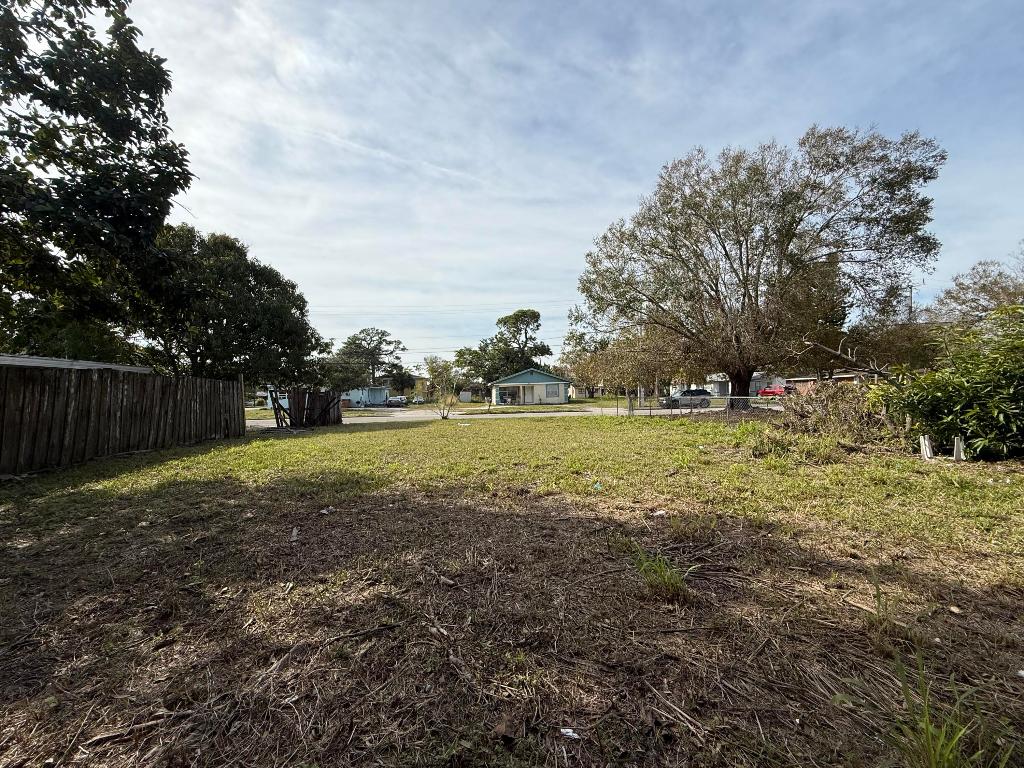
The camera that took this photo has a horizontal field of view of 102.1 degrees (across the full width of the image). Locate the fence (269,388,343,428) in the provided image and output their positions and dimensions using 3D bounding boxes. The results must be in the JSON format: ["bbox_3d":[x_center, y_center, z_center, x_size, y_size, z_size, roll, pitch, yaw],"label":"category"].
[{"bbox_3d":[-10.472,1.217,21.000,3.650,1.900,0.500,-1,-1,-3],"label":"fence"}]

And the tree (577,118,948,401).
[{"bbox_3d":[14.639,-6.637,26.300,18.800,16.200,17.500,-1,-1,0],"label":"tree"}]

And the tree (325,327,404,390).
[{"bbox_3d":[-21.934,-2.695,62.000,12.000,12.000,11.000,-1,-1,0],"label":"tree"}]

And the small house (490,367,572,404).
[{"bbox_3d":[2.155,0.368,52.500,9.400,4.150,9.500,-1,-1,-5],"label":"small house"}]

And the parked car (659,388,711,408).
[{"bbox_3d":[15.921,1.386,38.000,4.500,1.670,1.850,-1,-1,-5],"label":"parked car"}]

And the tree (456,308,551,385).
[{"bbox_3d":[-1.334,-4.552,65.000,15.000,14.500,13.500,-1,-1,0],"label":"tree"}]

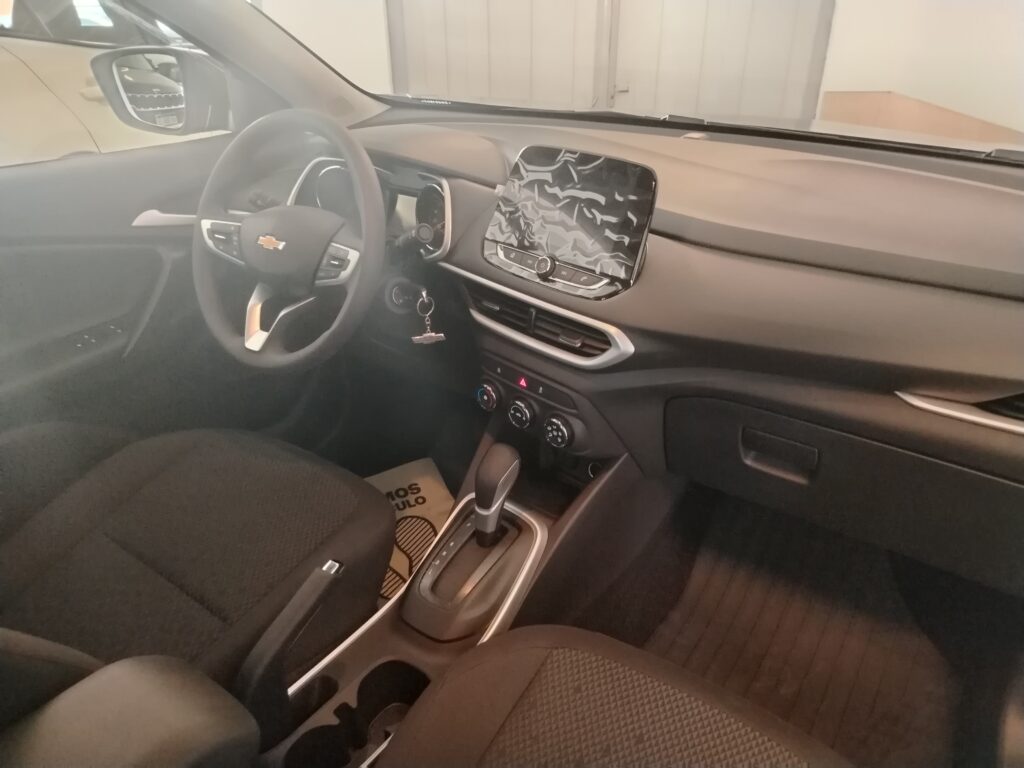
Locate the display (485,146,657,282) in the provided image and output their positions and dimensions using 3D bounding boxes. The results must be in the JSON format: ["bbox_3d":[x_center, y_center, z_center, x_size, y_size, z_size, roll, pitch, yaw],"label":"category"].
[{"bbox_3d":[0.076,-0.224,0.954,0.230,0.158,0.035,21,6,39],"label":"display"}]

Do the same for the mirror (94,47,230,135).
[{"bbox_3d":[-0.655,-0.559,1.365,0.230,0.157,0.125,11,27,24],"label":"mirror"}]

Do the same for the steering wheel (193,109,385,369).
[{"bbox_3d":[-0.325,-0.207,1.030,0.370,0.370,0.095,14,5,29],"label":"steering wheel"}]

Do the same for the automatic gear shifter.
[{"bbox_3d":[-0.025,0.150,0.970,0.045,0.140,0.056,14,18,30],"label":"automatic gear shifter"}]

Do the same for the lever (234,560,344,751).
[{"bbox_3d":[-0.251,0.292,0.765,0.043,0.065,0.225,14,50,30],"label":"lever"}]

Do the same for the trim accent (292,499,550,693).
[{"bbox_3d":[-0.103,0.275,0.891,0.152,0.070,0.385,14,37,30],"label":"trim accent"}]

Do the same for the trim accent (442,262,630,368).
[{"bbox_3d":[0.018,-0.096,0.982,0.350,0.090,0.040,20,9,38],"label":"trim accent"}]

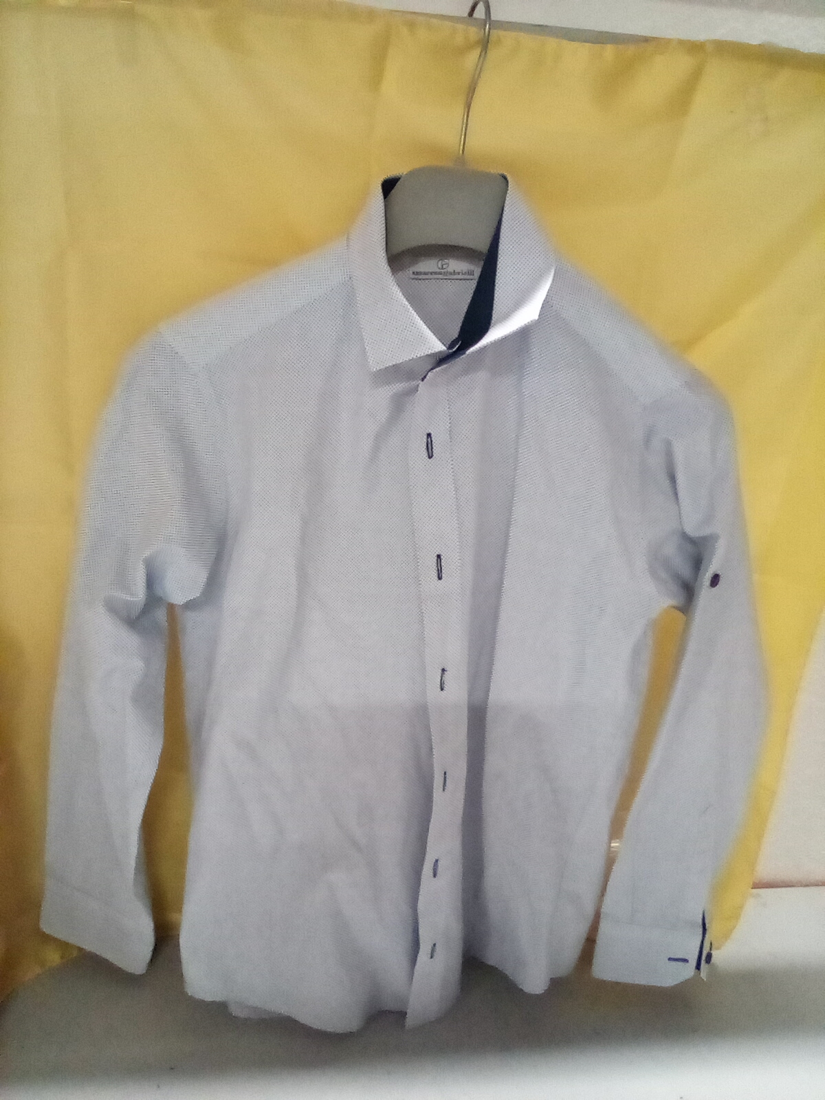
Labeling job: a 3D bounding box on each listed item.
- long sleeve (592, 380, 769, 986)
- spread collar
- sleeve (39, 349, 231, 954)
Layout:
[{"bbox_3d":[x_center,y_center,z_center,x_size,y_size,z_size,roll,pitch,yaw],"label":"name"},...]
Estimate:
[{"bbox_3d":[0.204,0.122,0.695,0.130,0.520,0.110,0,21,-2],"label":"long sleeve"},{"bbox_3d":[0.023,-0.180,0.572,0.131,0.120,0.120,4,21,-3],"label":"spread collar"},{"bbox_3d":[-0.211,0.096,0.673,0.125,0.520,0.110,9,20,-5],"label":"sleeve"}]

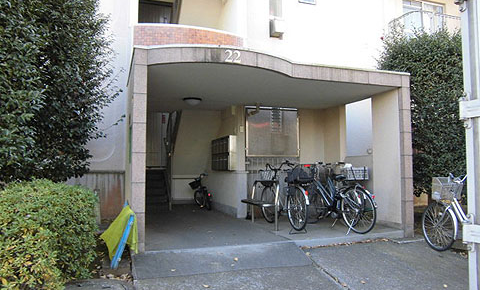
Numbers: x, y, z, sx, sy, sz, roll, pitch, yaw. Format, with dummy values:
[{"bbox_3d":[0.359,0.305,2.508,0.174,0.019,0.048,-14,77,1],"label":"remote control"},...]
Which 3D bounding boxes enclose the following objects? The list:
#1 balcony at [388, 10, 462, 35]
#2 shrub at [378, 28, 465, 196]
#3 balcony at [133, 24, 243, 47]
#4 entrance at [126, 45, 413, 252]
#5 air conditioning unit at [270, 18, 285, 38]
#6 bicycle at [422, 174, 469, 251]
[{"bbox_3d":[4.824,-2.485,8.890,2.400,1.050,0.850,1,-3,-19],"label":"balcony"},{"bbox_3d":[3.747,-0.431,6.951,2.000,3.200,1.500,1,-3,-19],"label":"shrub"},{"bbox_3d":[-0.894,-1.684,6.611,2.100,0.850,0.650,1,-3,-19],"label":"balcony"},{"bbox_3d":[0.316,0.103,5.793,4.000,2.460,2.400,1,-3,-19],"label":"entrance"},{"bbox_3d":[0.836,-2.551,7.826,0.250,0.360,0.270,1,-3,-19],"label":"air conditioning unit"},{"bbox_3d":[2.817,0.835,4.209,0.550,1.050,1.750,1,-3,-19],"label":"bicycle"}]

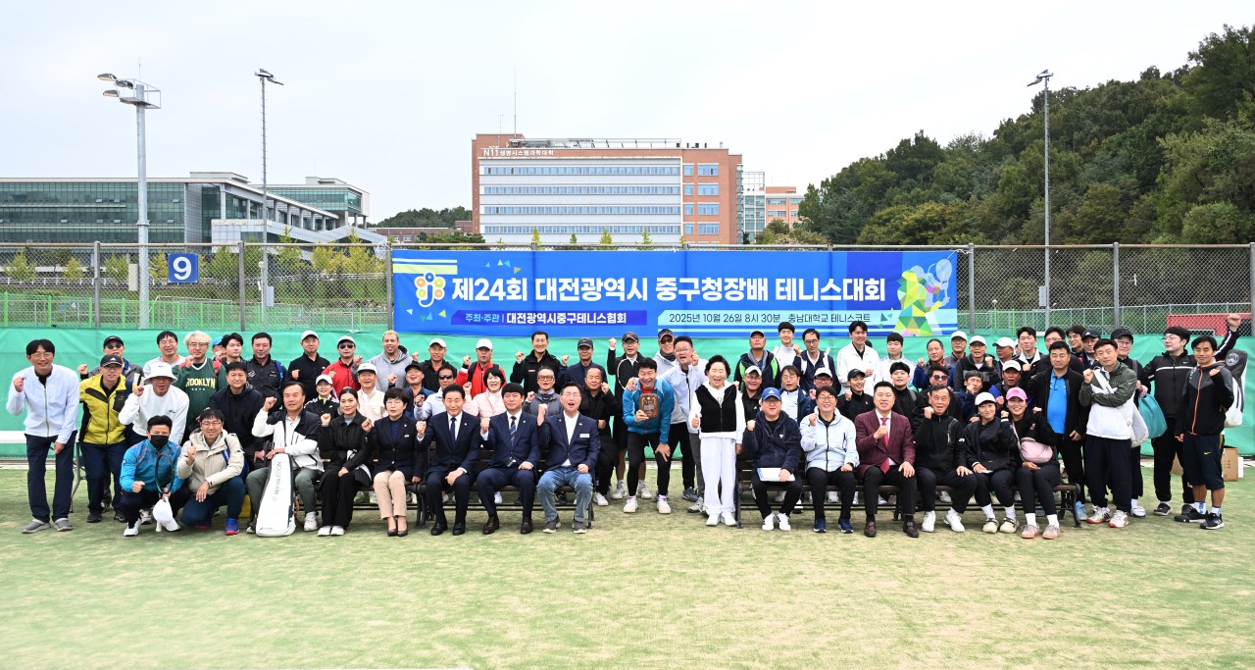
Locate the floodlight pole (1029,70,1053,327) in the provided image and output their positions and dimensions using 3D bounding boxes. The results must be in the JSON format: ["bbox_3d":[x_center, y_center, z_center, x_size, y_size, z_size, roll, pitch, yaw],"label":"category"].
[{"bbox_3d":[18.032,-5.036,36.500,1.150,13.072,1.100,0,0,37],"label":"floodlight pole"}]

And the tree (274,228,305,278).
[{"bbox_3d":[-44.300,-10.700,109.000,3.800,6.900,3.800,0,0,0],"label":"tree"}]

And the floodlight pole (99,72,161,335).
[{"bbox_3d":[-19.200,-4.300,33.300,1.800,12.000,1.700,0,0,3],"label":"floodlight pole"}]

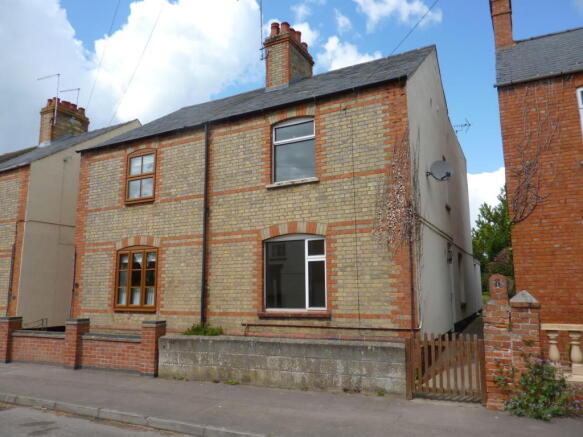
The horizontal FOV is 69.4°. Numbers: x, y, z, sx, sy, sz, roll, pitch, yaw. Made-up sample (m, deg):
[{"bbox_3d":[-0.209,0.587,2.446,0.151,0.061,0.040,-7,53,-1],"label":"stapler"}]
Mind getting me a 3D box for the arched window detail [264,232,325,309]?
[{"bbox_3d":[0.062,1.062,8.315,1.391,1.490,0.120,-5,-10,27],"label":"arched window detail"}]

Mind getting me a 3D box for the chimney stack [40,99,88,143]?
[{"bbox_3d":[-10.218,-4.024,19.062,0.860,2.300,1.850,-5,-10,27],"label":"chimney stack"}]

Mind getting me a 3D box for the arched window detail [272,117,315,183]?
[{"bbox_3d":[0.049,-1.399,8.705,0.969,1.358,0.120,-5,-10,27],"label":"arched window detail"}]

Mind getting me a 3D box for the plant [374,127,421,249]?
[{"bbox_3d":[1.806,-0.537,7.451,0.800,2.080,0.200,-5,-10,27],"label":"plant"}]

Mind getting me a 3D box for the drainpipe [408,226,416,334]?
[{"bbox_3d":[2.050,1.092,7.111,0.080,2.069,0.090,-5,-10,27],"label":"drainpipe"}]

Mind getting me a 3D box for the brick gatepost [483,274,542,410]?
[{"bbox_3d":[3.098,1.700,5.896,0.720,1.815,0.360,-5,-10,27],"label":"brick gatepost"}]

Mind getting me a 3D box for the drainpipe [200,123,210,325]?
[{"bbox_3d":[-1.899,0.297,9.290,0.090,5.035,0.110,-5,-10,27],"label":"drainpipe"}]

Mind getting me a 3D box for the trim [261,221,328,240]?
[{"bbox_3d":[0.036,0.252,8.415,1.496,0.354,0.110,-5,-10,27],"label":"trim"}]

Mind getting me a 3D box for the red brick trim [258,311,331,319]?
[{"bbox_3d":[0.040,1.851,8.102,1.552,0.147,0.160,-5,-10,27],"label":"red brick trim"}]

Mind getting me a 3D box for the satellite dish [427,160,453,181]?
[{"bbox_3d":[3.094,-1.004,8.685,0.520,0.420,0.360,0,-9,-3],"label":"satellite dish"}]

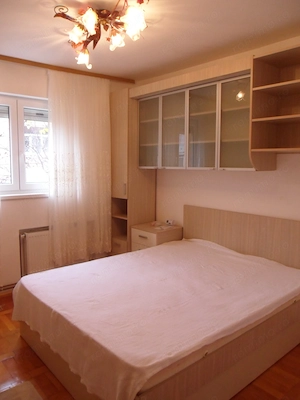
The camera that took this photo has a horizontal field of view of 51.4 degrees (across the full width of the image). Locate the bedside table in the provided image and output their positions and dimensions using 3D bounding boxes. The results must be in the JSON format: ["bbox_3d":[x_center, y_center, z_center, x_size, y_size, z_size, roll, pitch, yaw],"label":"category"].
[{"bbox_3d":[0.087,0.672,3.979,0.473,0.656,0.502,-6,10,-40],"label":"bedside table"}]

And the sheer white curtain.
[{"bbox_3d":[-0.873,-0.359,3.986,0.840,2.340,0.120,-6,10,-40],"label":"sheer white curtain"}]

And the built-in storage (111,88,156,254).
[{"bbox_3d":[-0.256,-0.227,4.299,0.447,2.352,0.517,-6,10,-40],"label":"built-in storage"}]

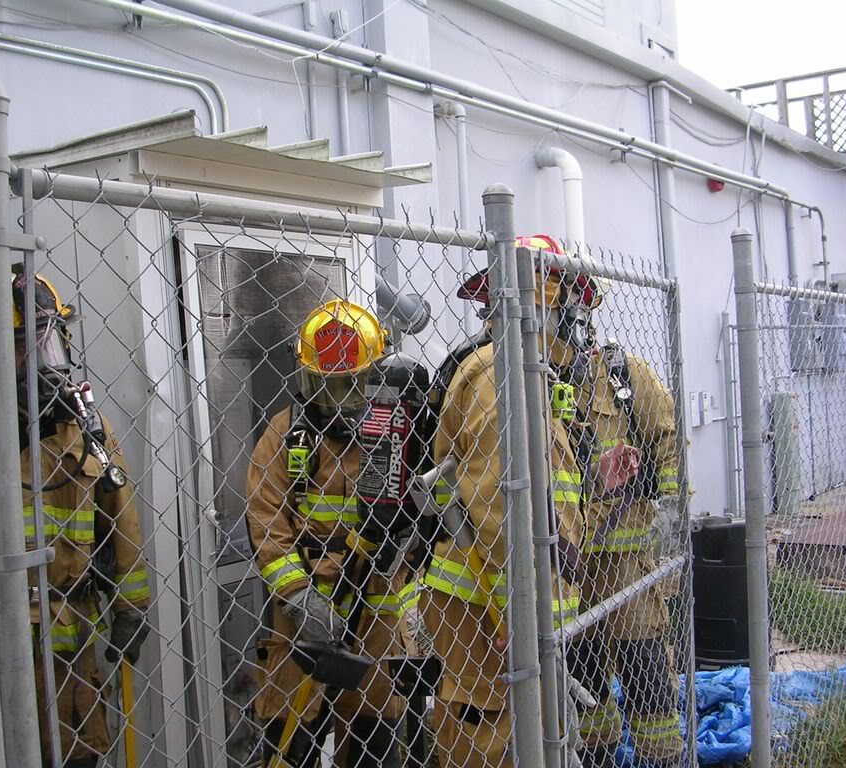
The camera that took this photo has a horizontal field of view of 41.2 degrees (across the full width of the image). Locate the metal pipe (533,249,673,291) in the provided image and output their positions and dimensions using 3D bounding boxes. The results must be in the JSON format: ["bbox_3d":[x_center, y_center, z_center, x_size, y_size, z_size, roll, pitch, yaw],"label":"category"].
[{"bbox_3d":[0.477,-0.277,2.841,0.038,0.038,1.044,-3,1,29],"label":"metal pipe"}]

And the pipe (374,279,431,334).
[{"bbox_3d":[-0.095,-0.352,4.950,0.150,0.150,0.400,-3,-22,34],"label":"pipe"}]

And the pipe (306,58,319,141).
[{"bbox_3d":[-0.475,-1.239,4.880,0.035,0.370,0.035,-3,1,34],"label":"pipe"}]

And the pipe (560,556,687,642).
[{"bbox_3d":[0.529,0.531,2.853,0.038,0.038,1.044,-3,1,29],"label":"pipe"}]

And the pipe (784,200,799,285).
[{"bbox_3d":[3.503,-1.347,10.700,0.075,0.870,0.075,-3,1,34],"label":"pipe"}]

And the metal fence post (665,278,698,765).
[{"bbox_3d":[0.777,0.512,3.335,0.042,1.600,0.042,-2,1,29],"label":"metal fence post"}]

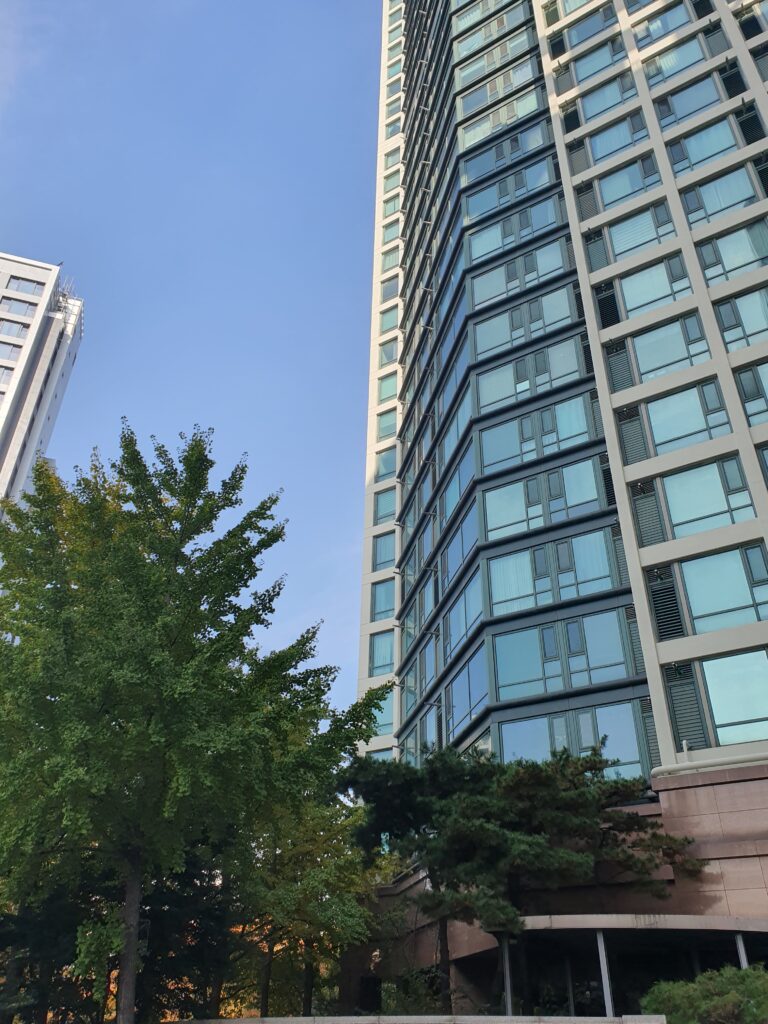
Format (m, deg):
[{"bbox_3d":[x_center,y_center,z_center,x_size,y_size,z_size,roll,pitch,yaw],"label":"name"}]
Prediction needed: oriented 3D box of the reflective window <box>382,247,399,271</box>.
[{"bbox_3d":[0.486,-18.968,57.527,1.500,2.120,0.200,-18,-37,27],"label":"reflective window"}]

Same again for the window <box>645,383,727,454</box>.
[{"bbox_3d":[9.645,-3.029,24.611,2.280,2.120,0.200,-18,-37,27],"label":"window"}]

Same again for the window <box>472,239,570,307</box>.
[{"bbox_3d":[6.030,-10.695,34.660,4.560,2.174,0.200,-18,-37,27],"label":"window"}]

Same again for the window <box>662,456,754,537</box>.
[{"bbox_3d":[9.746,-0.470,23.314,2.333,2.165,0.200,-18,-37,27],"label":"window"}]

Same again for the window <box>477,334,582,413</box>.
[{"bbox_3d":[5.920,-5.578,31.453,4.560,2.174,0.200,-18,-37,27],"label":"window"}]

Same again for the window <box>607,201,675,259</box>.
[{"bbox_3d":[9.991,-10.789,29.818,2.333,2.165,0.200,-18,-37,27],"label":"window"}]

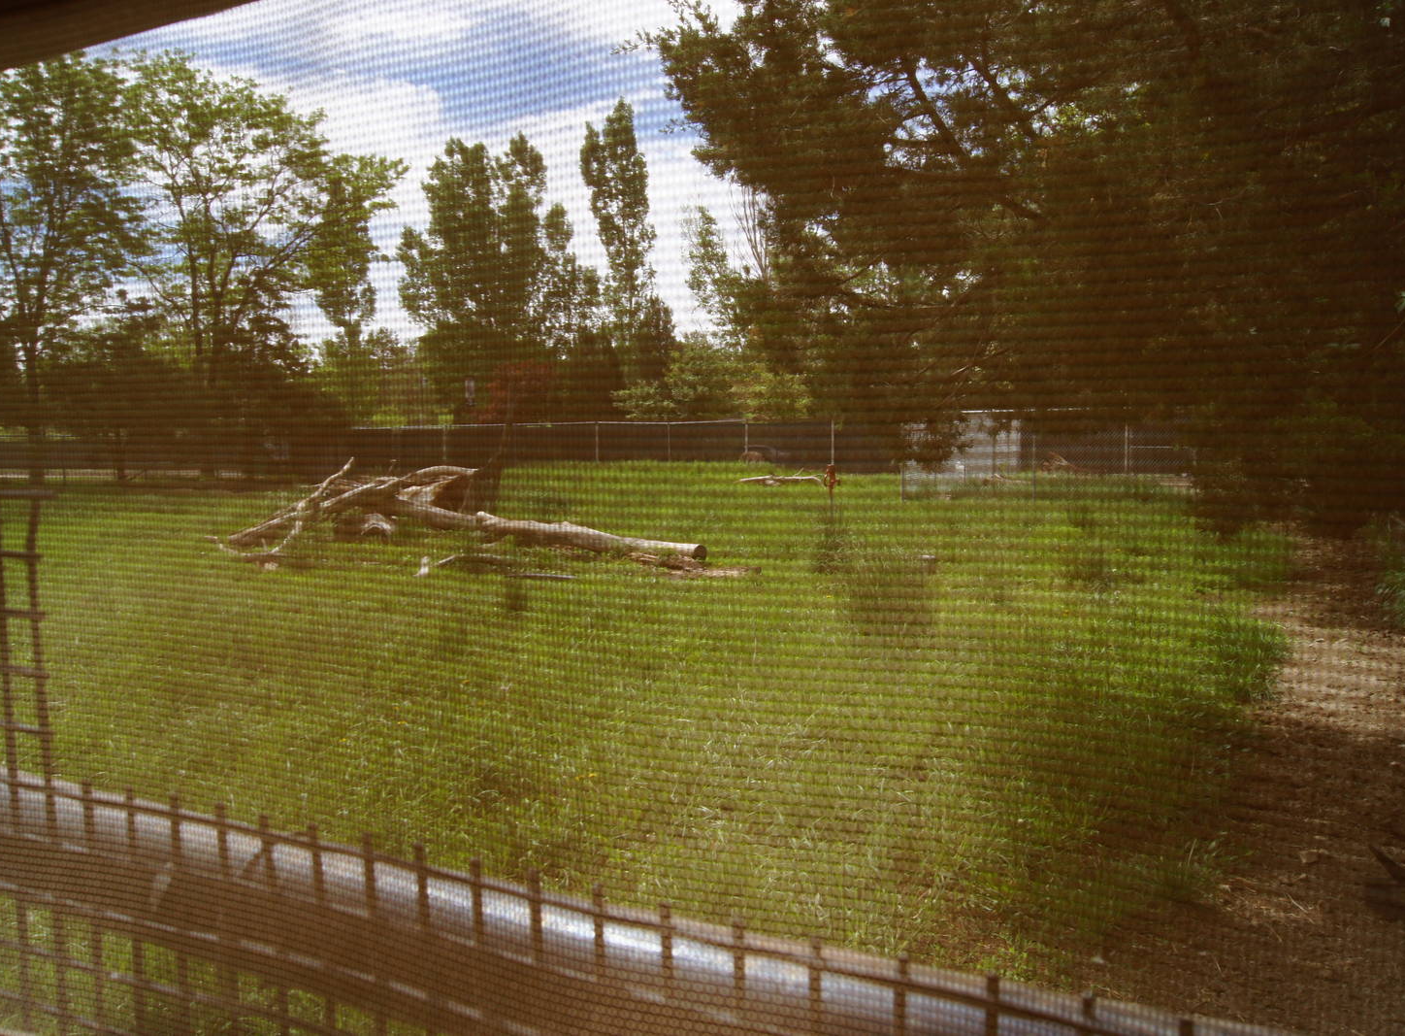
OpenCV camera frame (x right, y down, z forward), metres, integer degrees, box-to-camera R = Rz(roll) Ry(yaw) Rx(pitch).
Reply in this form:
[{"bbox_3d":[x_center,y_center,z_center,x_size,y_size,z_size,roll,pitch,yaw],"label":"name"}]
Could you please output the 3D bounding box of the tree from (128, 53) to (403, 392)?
[{"bbox_3d":[-14.054,-7.610,37.600,8.400,12.800,8.000,-1,4,0],"label":"tree"}]

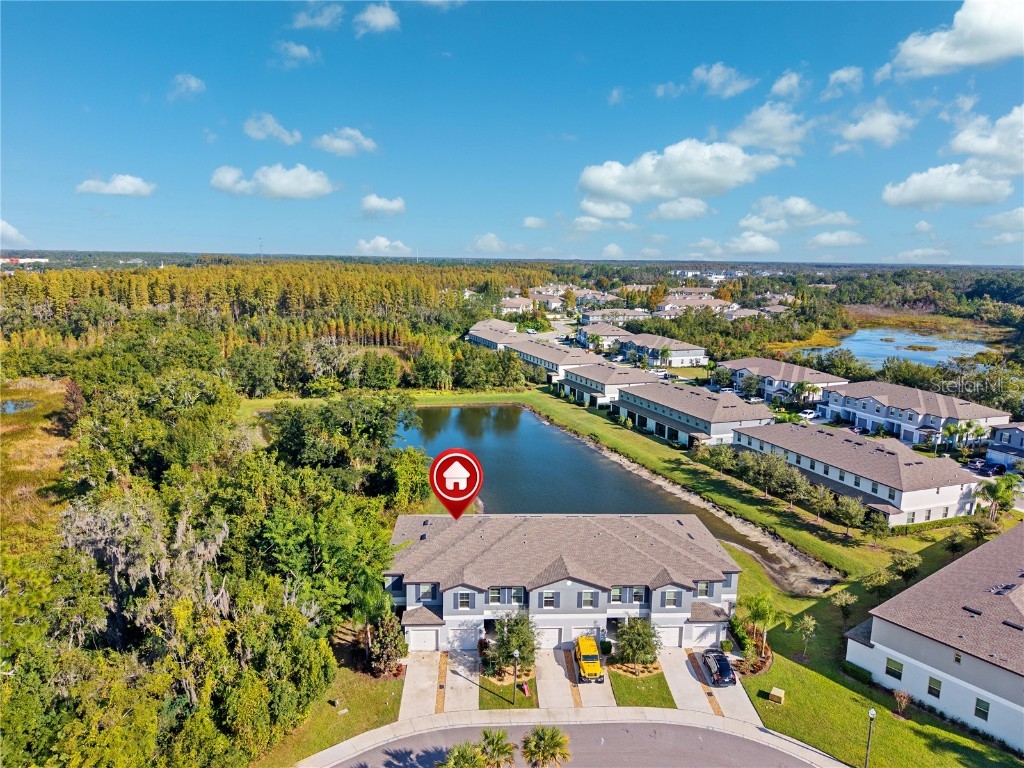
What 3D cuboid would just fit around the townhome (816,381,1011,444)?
[{"bbox_3d":[85.310,5.070,154.400,20.500,8.200,34.800,-3,11,-20],"label":"townhome"}]

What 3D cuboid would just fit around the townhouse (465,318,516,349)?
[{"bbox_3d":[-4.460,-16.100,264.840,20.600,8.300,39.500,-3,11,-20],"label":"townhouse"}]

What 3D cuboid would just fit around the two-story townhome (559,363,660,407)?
[{"bbox_3d":[25.863,-0.565,181.222,20.520,8.390,23.080,-3,11,-21],"label":"two-story townhome"}]

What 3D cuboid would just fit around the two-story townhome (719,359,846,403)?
[{"bbox_3d":[71.553,-1.692,192.936,20.520,8.390,34.450,-3,11,-21],"label":"two-story townhome"}]

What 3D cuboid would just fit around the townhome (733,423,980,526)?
[{"bbox_3d":[53.317,12.346,113.166,20.520,8.390,34.450,-3,11,-22],"label":"townhome"}]

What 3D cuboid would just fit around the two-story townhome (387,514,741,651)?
[{"bbox_3d":[4.754,18.421,74.138,34.450,8.390,20.520,0,10,-3],"label":"two-story townhome"}]

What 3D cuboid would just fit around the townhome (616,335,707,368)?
[{"bbox_3d":[50.340,-12.620,250.350,20.200,8.200,34.800,-4,11,-23],"label":"townhome"}]

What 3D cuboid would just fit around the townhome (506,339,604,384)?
[{"bbox_3d":[13.250,-8.165,224.911,20.520,8.390,45.180,-3,11,-20],"label":"townhome"}]

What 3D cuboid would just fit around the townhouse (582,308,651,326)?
[{"bbox_3d":[55.450,-35.740,379.490,34.400,8.400,20.400,-1,10,-12],"label":"townhouse"}]

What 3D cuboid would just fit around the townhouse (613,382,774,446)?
[{"bbox_3d":[37.820,5.290,149.130,20.600,8.200,34.800,-3,11,-20],"label":"townhouse"}]

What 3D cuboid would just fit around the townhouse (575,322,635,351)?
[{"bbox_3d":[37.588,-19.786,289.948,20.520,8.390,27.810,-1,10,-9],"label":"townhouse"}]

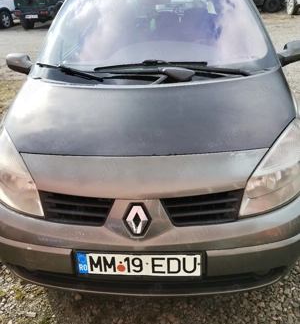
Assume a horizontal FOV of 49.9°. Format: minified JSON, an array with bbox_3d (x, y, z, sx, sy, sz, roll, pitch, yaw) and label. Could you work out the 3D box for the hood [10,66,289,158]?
[{"bbox_3d":[-0.021,-0.294,1.672,1.480,0.220,0.780,-1,29,6],"label":"hood"}]

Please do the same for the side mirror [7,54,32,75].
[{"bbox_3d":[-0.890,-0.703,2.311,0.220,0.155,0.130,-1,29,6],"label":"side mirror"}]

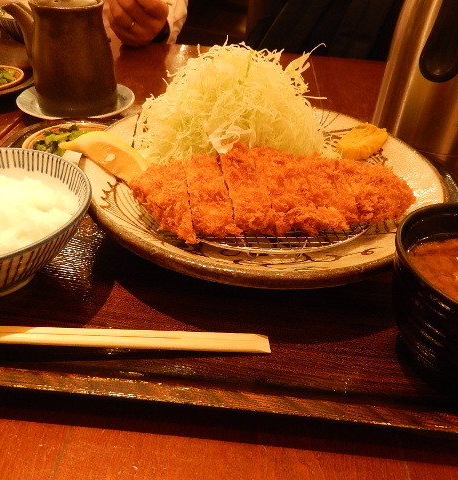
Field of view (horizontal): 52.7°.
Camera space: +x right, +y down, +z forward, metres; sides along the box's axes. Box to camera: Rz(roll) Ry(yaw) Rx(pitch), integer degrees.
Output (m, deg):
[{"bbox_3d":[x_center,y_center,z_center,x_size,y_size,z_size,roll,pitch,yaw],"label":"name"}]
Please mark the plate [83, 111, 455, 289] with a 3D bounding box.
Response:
[{"bbox_3d":[0.026,-0.046,0.349,0.262,0.034,0.262,2,36,-2],"label":"plate"}]

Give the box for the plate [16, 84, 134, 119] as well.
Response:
[{"bbox_3d":[-0.162,-0.146,0.500,0.121,0.017,0.121,2,36,-2],"label":"plate"}]

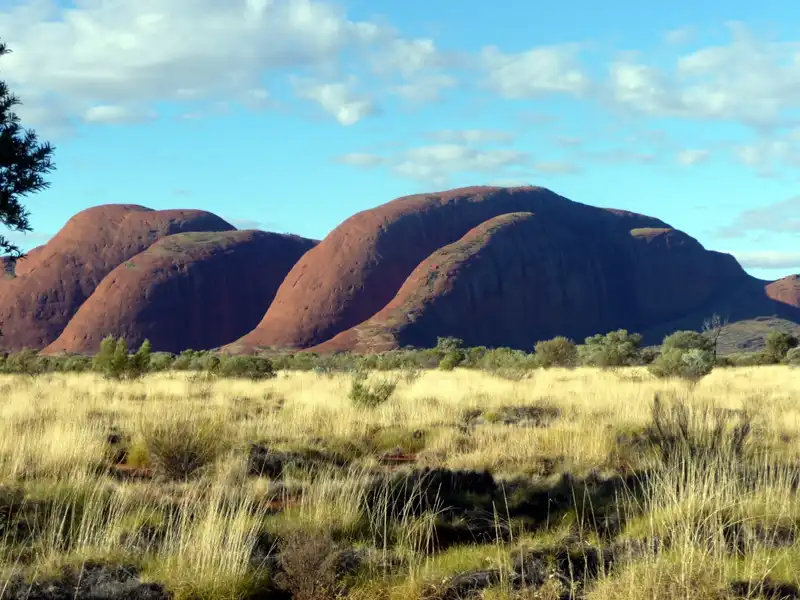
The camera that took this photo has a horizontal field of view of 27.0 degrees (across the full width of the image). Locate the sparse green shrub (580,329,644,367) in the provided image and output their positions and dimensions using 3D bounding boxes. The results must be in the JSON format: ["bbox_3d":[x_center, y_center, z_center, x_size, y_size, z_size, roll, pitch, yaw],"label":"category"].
[{"bbox_3d":[13.662,3.148,108.000,4.154,2.596,3.531,0,-2,0],"label":"sparse green shrub"}]

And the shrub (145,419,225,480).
[{"bbox_3d":[-2.836,1.970,22.000,1.137,0.806,1.046,0,-2,0],"label":"shrub"}]

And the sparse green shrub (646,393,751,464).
[{"bbox_3d":[4.216,1.836,23.500,1.469,1.059,1.175,0,-2,0],"label":"sparse green shrub"}]

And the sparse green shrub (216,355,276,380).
[{"bbox_3d":[-7.380,3.269,80.000,2.885,1.298,2.452,0,-2,0],"label":"sparse green shrub"}]

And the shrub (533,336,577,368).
[{"bbox_3d":[10.028,3.472,108.000,2.856,2.207,2.570,0,-2,0],"label":"shrub"}]

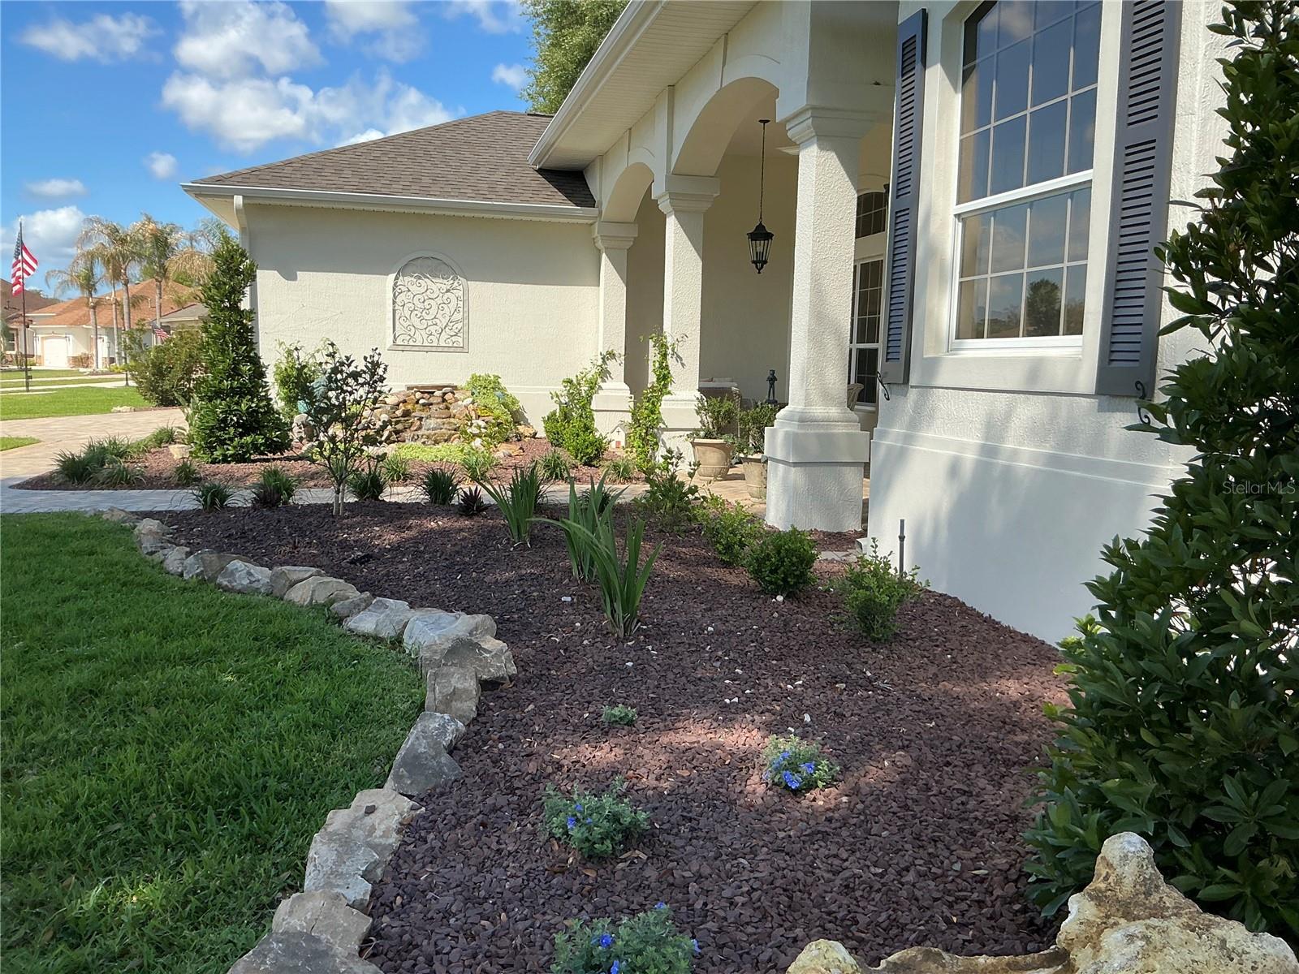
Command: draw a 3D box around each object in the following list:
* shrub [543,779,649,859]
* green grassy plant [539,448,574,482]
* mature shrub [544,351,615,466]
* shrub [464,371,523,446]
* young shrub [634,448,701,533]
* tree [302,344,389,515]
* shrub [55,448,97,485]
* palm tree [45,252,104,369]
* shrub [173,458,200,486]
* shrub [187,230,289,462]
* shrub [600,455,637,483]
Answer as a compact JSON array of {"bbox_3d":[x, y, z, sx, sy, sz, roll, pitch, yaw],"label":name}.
[{"bbox_3d":[-0.112,0.687,2.172,0.215,0.155,0.210,0,7,-14],"label":"shrub"},{"bbox_3d":[-0.796,-0.187,9.007,0.295,0.280,0.295,0,7,-14],"label":"green grassy plant"},{"bbox_3d":[-0.848,-0.994,12.790,0.850,1.275,0.762,0,7,-14],"label":"mature shrub"},{"bbox_3d":[-1.838,-0.916,12.396,0.660,0.860,0.600,0,7,-14],"label":"shrub"},{"bbox_3d":[0.111,0.019,6.559,0.390,0.470,0.390,1,6,0],"label":"young shrub"},{"bbox_3d":[-2.271,-0.421,7.867,0.620,1.252,0.650,0,7,-14],"label":"tree"},{"bbox_3d":[-4.941,-0.174,9.040,0.341,0.307,0.341,-2,8,-29],"label":"shrub"},{"bbox_3d":[-32.374,-9.933,59.275,3.400,6.700,3.400,0,7,-14],"label":"palm tree"},{"bbox_3d":[-3.922,-0.116,8.906,0.216,0.242,0.216,-2,7,-24],"label":"shrub"},{"bbox_3d":[-4.636,-1.609,11.848,1.060,2.513,1.050,0,7,-14],"label":"shrub"},{"bbox_3d":[-0.265,-0.159,9.141,0.310,0.240,0.310,0,7,-14],"label":"shrub"}]

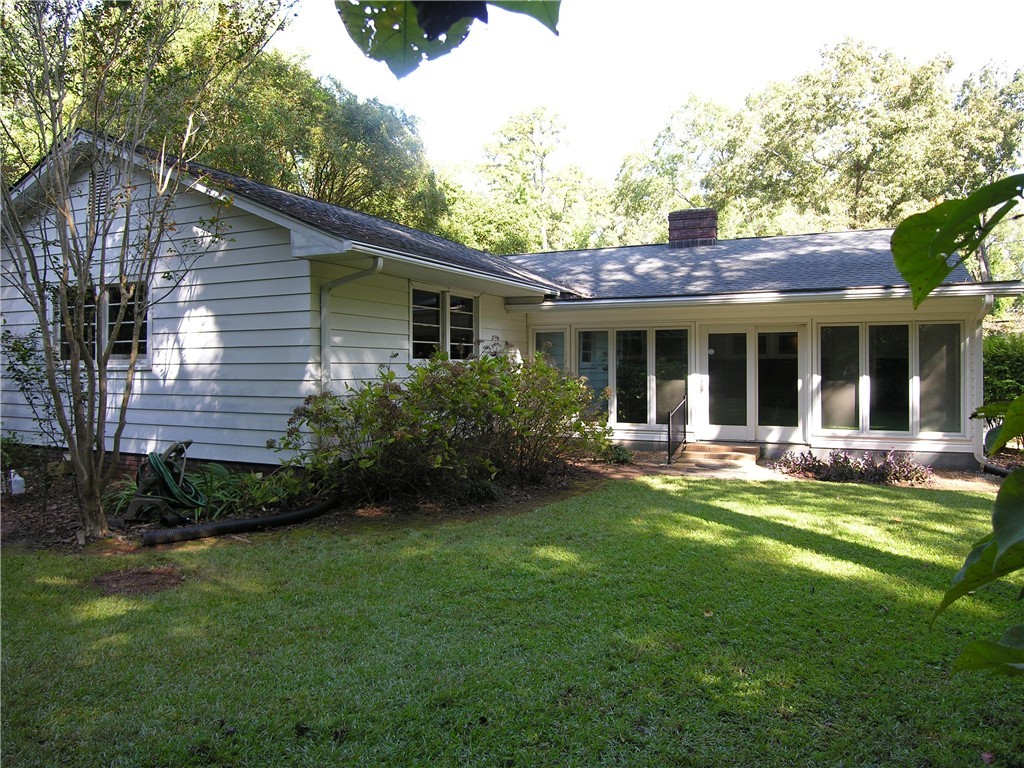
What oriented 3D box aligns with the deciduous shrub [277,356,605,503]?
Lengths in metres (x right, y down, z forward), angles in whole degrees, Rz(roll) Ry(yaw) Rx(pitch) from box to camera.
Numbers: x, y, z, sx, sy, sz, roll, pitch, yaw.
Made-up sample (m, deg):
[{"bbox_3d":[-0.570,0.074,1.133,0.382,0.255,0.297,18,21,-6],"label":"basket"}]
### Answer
[{"bbox_3d":[-0.750,0.500,9.350,4.400,1.750,2.100,-1,1,-27],"label":"deciduous shrub"}]

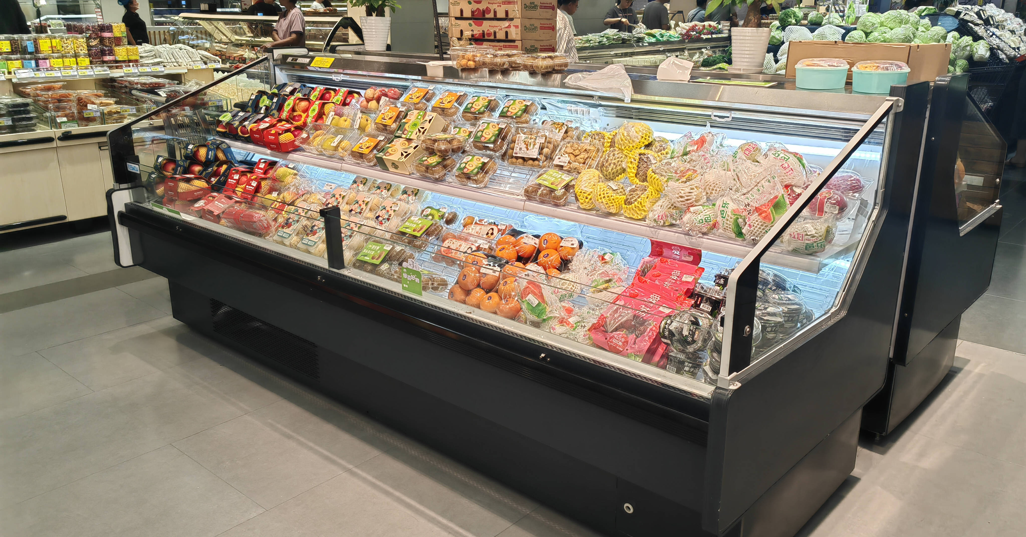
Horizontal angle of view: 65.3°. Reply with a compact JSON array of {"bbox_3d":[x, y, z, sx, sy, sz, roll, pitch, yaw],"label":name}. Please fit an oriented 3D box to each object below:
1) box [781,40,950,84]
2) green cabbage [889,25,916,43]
[{"bbox_3d":[1.253,-0.730,2.809,0.396,0.118,0.450,16,23,40],"label":"box"},{"bbox_3d":[3.334,-2.007,6.850,0.220,0.175,0.210,8,19,24],"label":"green cabbage"}]

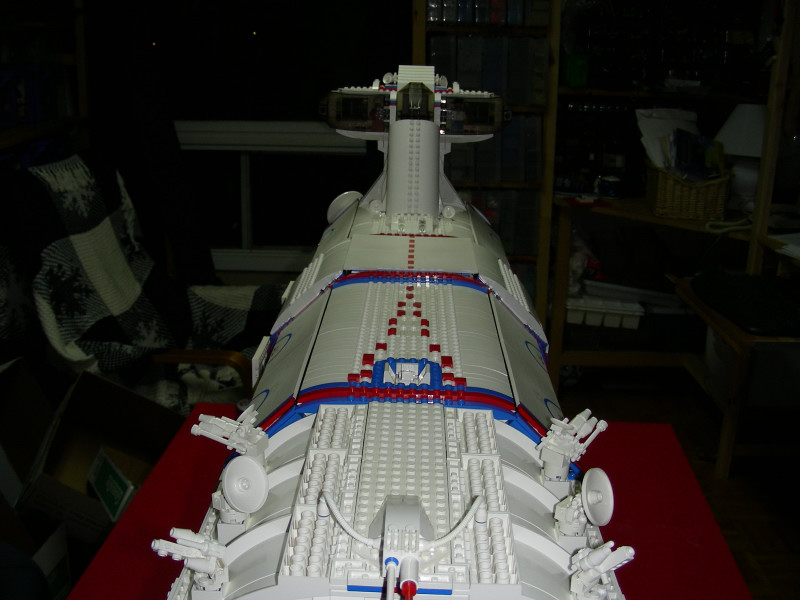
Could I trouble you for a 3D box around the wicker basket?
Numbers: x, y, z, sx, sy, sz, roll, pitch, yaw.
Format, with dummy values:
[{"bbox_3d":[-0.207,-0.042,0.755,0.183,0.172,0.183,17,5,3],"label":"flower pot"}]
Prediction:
[{"bbox_3d":[1.039,-0.392,3.109,0.260,0.165,0.200,4,18,9],"label":"wicker basket"}]

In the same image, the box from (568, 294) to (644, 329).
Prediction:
[{"bbox_3d":[0.799,0.044,3.421,0.310,0.070,0.160,5,18,11],"label":"box"}]

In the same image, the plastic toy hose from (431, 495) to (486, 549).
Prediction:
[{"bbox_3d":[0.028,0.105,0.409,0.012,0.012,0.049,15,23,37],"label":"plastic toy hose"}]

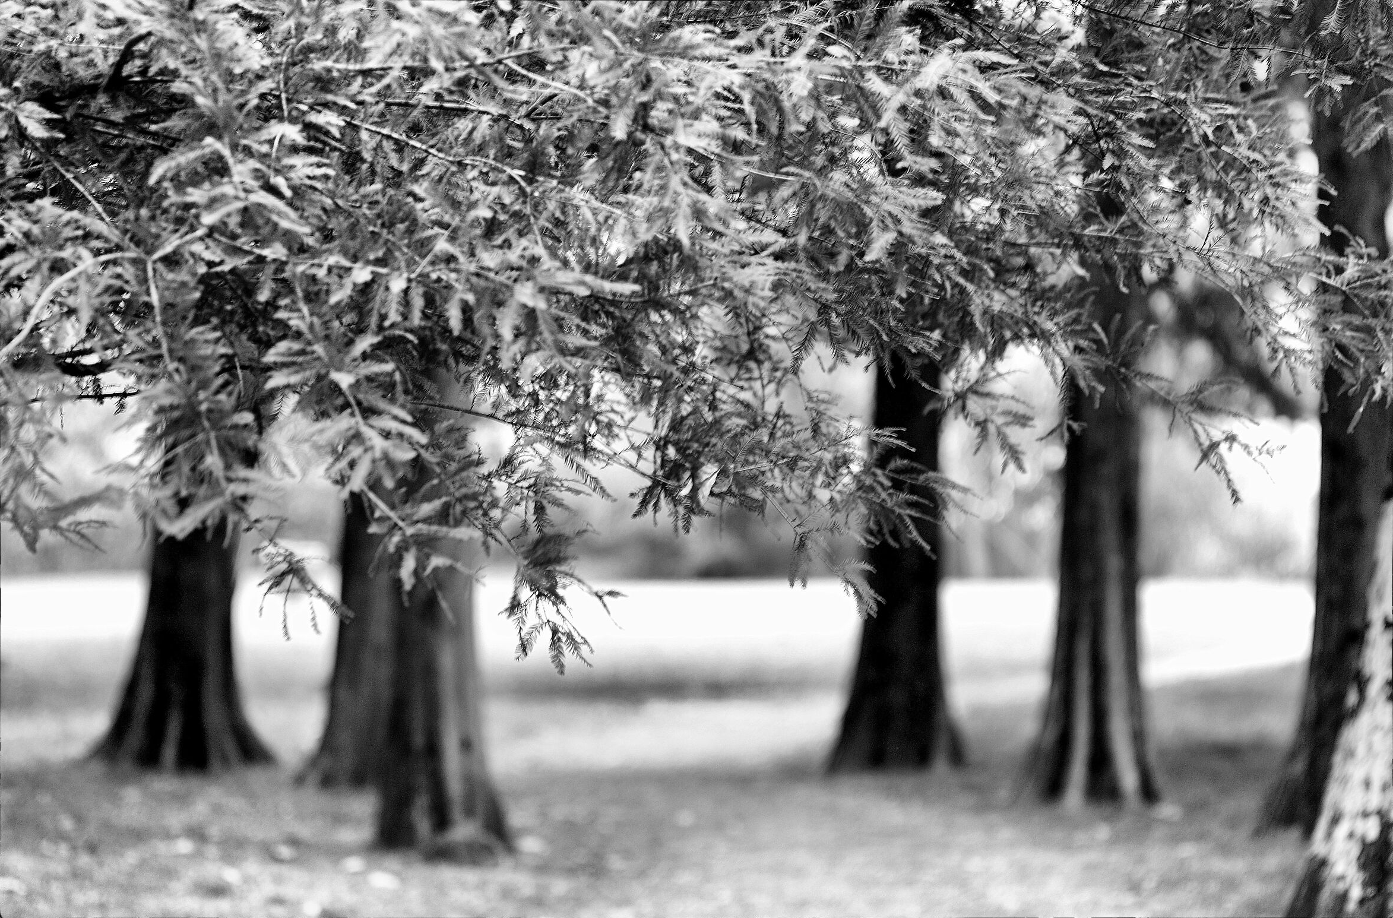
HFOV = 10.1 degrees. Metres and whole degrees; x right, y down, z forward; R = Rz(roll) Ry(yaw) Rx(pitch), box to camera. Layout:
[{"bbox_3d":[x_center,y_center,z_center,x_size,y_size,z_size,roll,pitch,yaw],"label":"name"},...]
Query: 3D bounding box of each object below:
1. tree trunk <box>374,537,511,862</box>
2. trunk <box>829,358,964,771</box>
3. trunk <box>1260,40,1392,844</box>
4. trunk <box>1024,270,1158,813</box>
[{"bbox_3d":[-1.017,0.961,31.500,0.549,1.324,0.532,0,0,0],"label":"tree trunk"},{"bbox_3d":[1.017,0.535,40.000,0.691,2.143,0.670,0,0,0],"label":"trunk"},{"bbox_3d":[2.704,-0.121,33.500,0.621,3.517,0.603,0,0,0],"label":"trunk"},{"bbox_3d":[1.804,0.375,36.000,0.607,2.480,0.588,0,0,0],"label":"trunk"}]

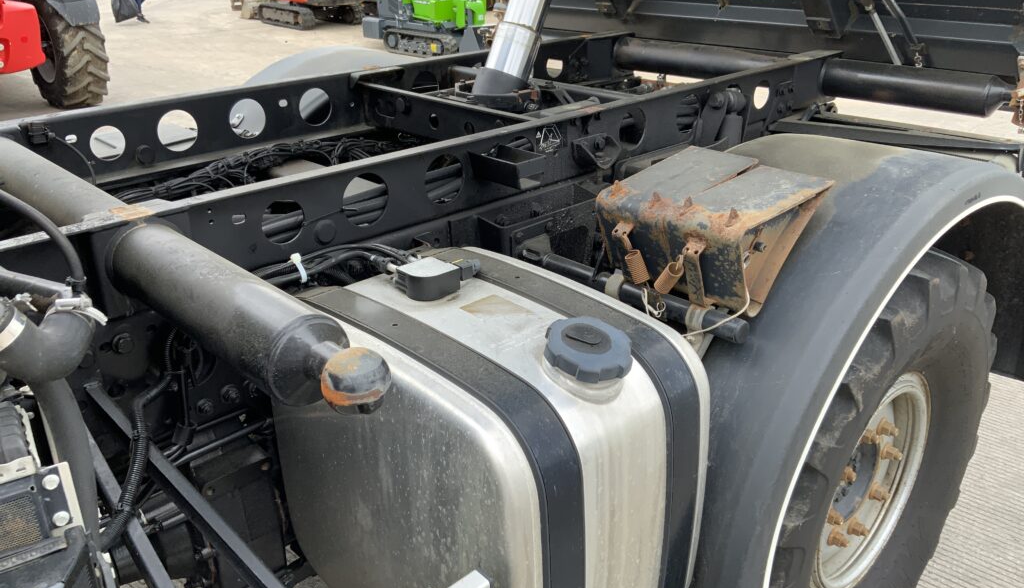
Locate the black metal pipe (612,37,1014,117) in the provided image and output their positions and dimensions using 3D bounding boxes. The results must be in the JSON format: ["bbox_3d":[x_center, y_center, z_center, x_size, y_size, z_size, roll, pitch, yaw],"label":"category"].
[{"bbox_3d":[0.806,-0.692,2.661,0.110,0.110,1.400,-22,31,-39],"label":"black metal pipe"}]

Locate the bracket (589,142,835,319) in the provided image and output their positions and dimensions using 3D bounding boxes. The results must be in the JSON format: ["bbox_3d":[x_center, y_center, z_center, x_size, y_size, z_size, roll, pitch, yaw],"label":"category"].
[{"bbox_3d":[0.362,-0.119,1.528,0.305,0.185,0.295,-22,31,-39],"label":"bracket"}]

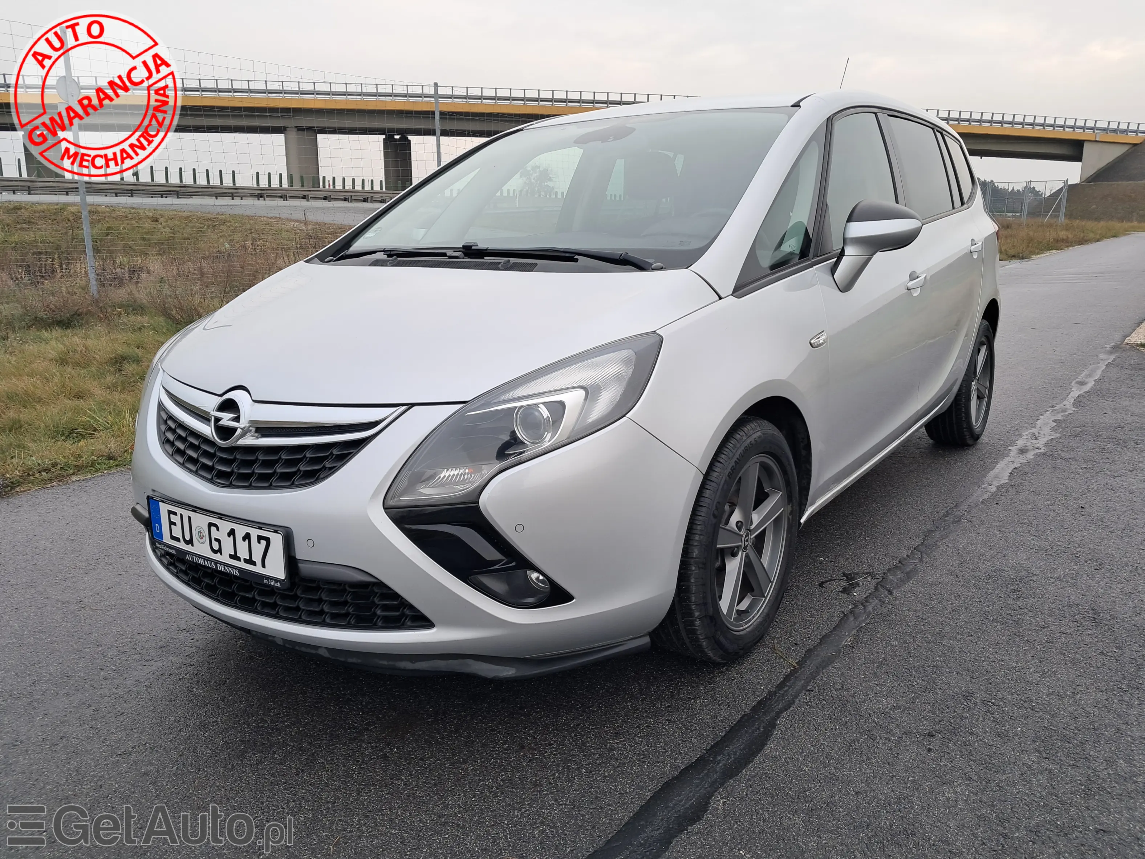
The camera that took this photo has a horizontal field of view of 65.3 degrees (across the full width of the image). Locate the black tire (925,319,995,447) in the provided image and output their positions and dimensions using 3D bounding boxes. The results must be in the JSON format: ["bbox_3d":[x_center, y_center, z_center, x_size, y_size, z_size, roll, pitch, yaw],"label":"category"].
[{"bbox_3d":[1.991,-0.254,4.630,0.230,0.650,0.655,7,16,35],"label":"black tire"}]

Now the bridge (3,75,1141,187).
[{"bbox_3d":[1.305,-21.223,68.723,95.000,7.800,10.500,-4,12,-14],"label":"bridge"}]

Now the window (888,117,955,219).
[{"bbox_3d":[1.560,-1.143,3.943,0.080,0.460,0.890,-14,3,37],"label":"window"}]

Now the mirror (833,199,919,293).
[{"bbox_3d":[0.933,-0.566,2.763,0.210,0.280,0.240,7,16,35],"label":"mirror"}]

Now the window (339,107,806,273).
[{"bbox_3d":[-0.029,-0.866,3.024,1.420,0.170,1.140,7,43,35],"label":"window"}]

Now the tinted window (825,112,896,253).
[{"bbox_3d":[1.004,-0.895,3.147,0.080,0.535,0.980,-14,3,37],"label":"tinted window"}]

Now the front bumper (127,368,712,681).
[{"bbox_3d":[-0.638,0.159,2.339,1.830,0.630,0.660,7,16,35],"label":"front bumper"}]

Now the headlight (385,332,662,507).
[{"bbox_3d":[-0.063,-0.025,1.925,0.380,0.330,0.600,7,16,35],"label":"headlight"}]

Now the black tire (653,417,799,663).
[{"bbox_3d":[0.402,0.287,2.439,0.230,0.650,0.655,7,16,35],"label":"black tire"}]

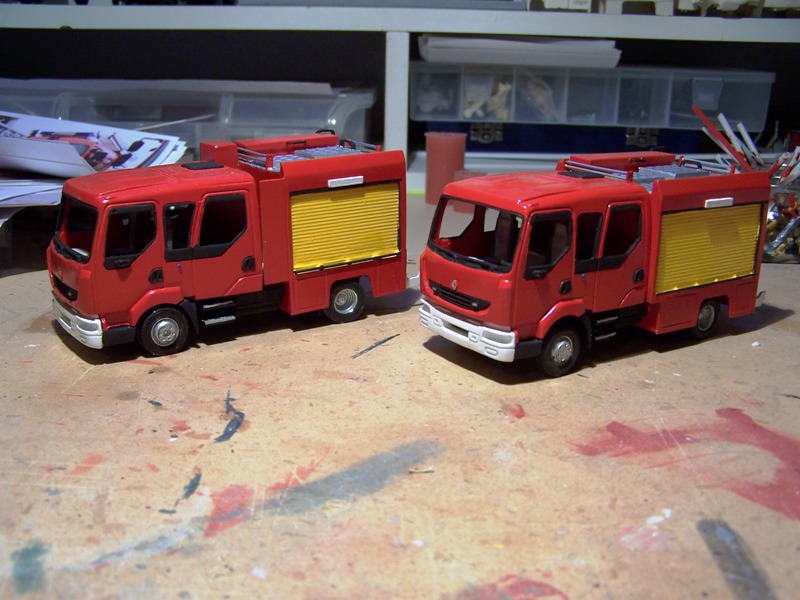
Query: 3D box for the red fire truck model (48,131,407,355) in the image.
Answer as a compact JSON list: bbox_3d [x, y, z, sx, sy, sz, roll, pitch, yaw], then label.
[{"bbox_3d":[-0.068,-0.027,0.355,0.137,0.074,0.059,-10,20,-34],"label":"red fire truck model"}]

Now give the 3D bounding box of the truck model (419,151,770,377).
[{"bbox_3d":[0.076,-0.020,0.344,0.135,0.070,0.059,-9,19,-31],"label":"truck model"}]

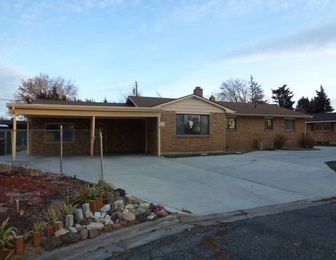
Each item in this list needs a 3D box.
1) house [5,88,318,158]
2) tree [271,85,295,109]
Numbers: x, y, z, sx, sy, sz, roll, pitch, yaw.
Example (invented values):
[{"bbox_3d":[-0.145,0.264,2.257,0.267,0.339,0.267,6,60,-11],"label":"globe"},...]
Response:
[{"bbox_3d":[0.800,-0.950,20.500,22.200,5.200,10.800,0,-1,-18],"label":"house"},{"bbox_3d":[17.800,-2.700,37.000,3.800,8.700,3.800,0,0,0],"label":"tree"}]

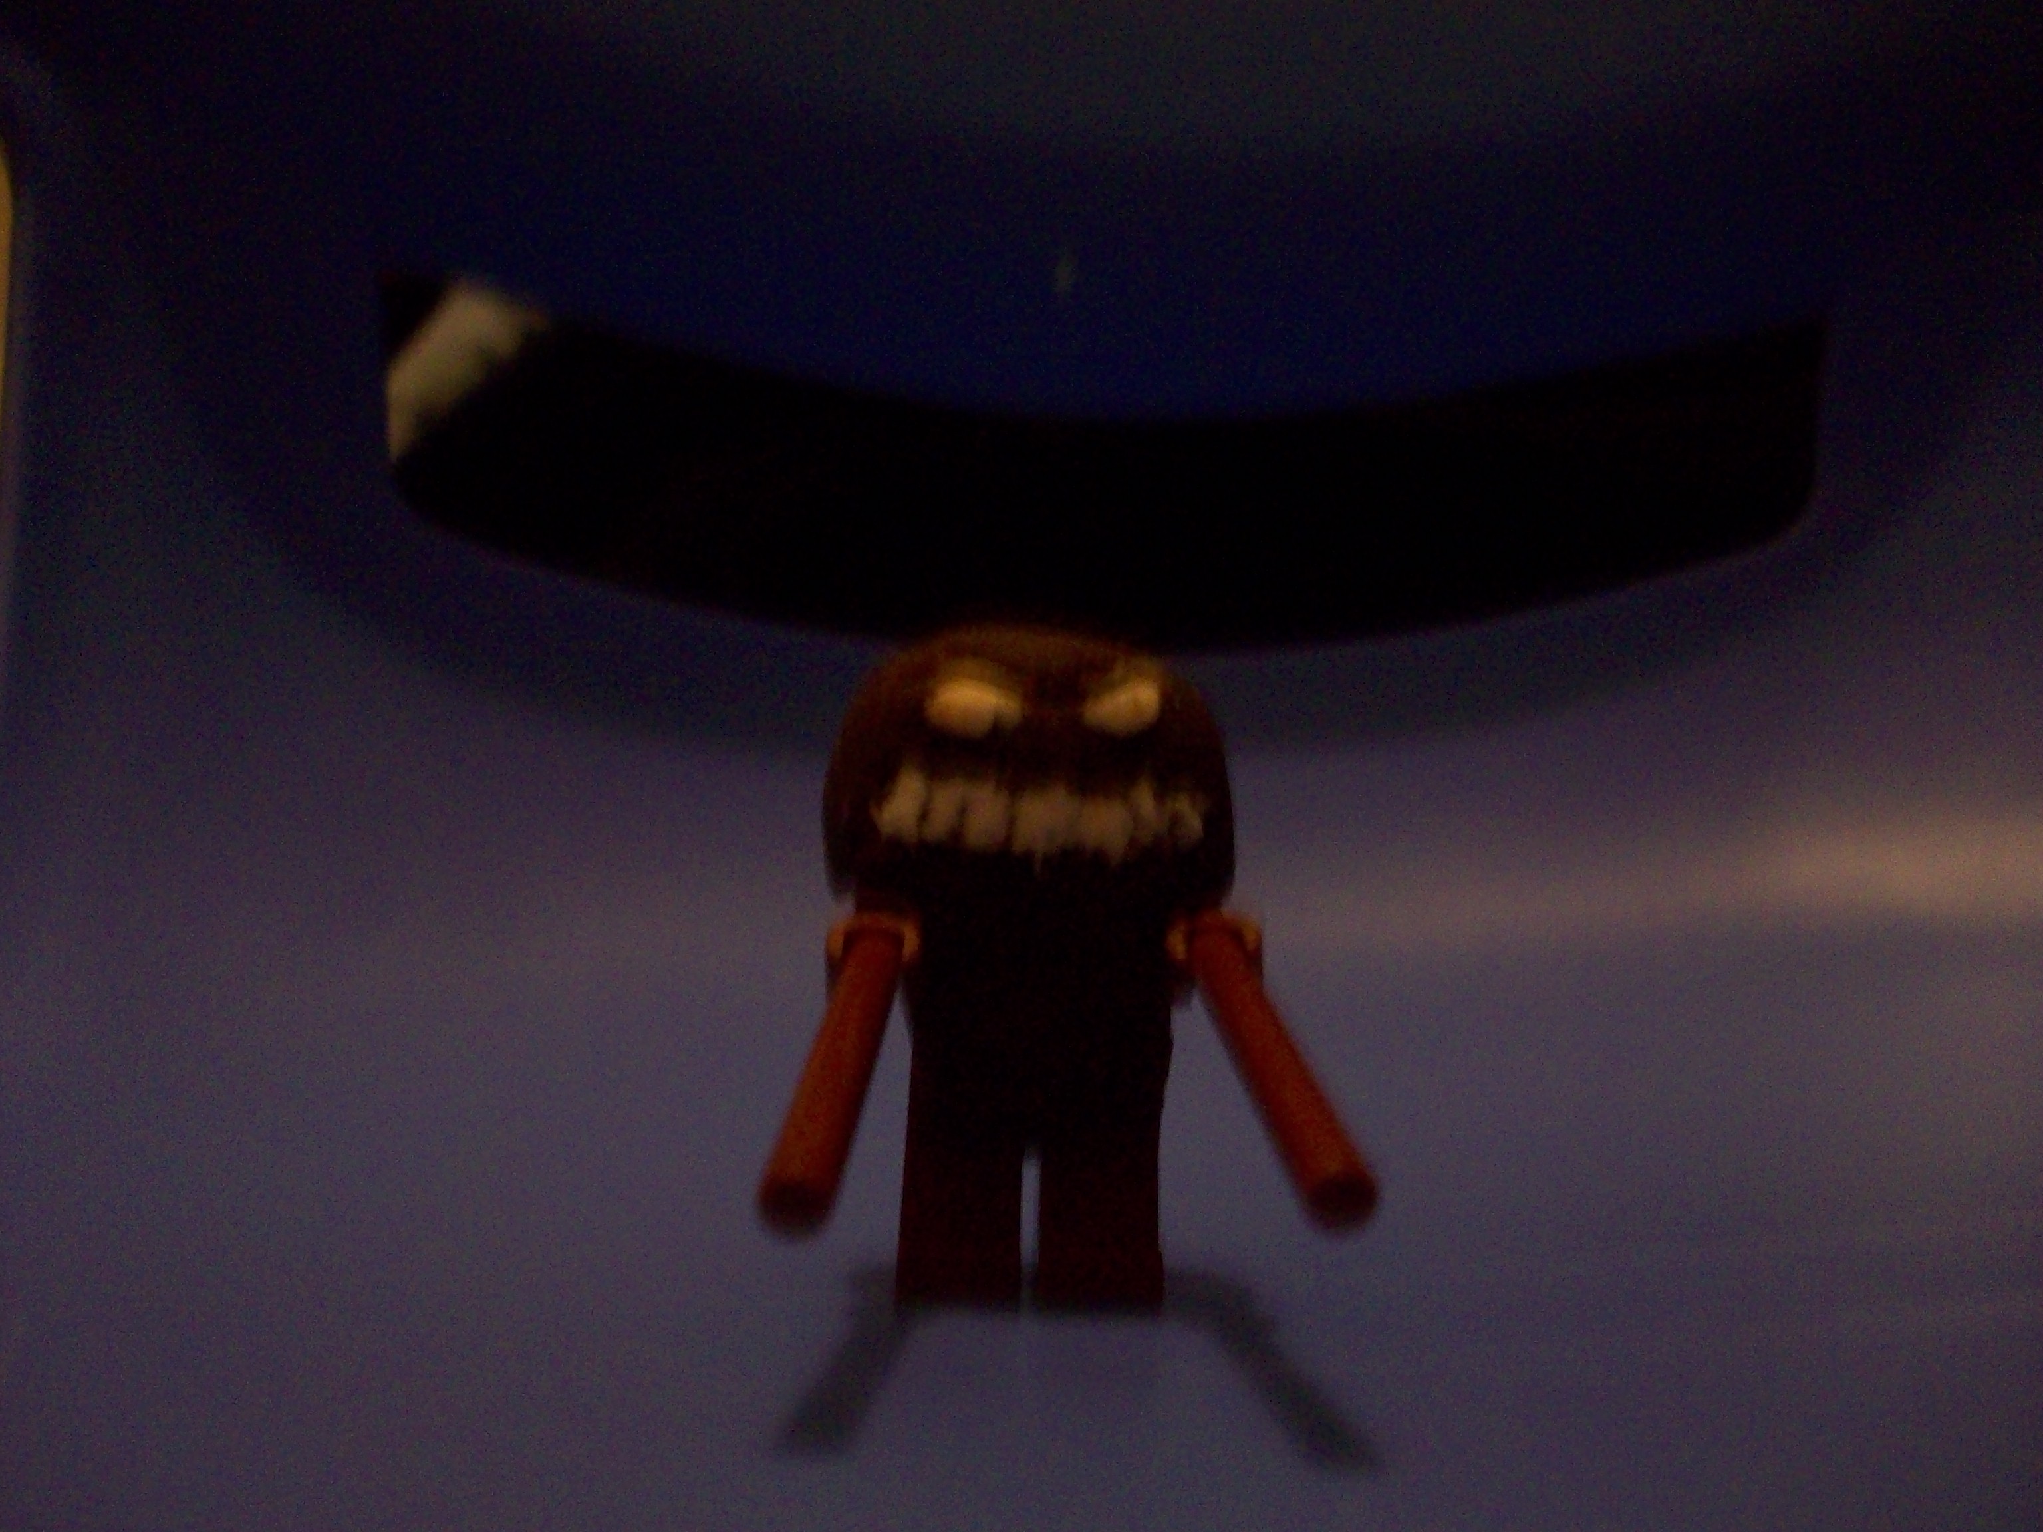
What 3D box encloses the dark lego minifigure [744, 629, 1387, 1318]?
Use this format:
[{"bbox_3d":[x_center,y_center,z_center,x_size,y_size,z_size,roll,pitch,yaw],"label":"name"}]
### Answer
[{"bbox_3d":[0.001,0.013,0.109,0.028,0.041,0.039,0,4,-2],"label":"dark lego minifigure"}]

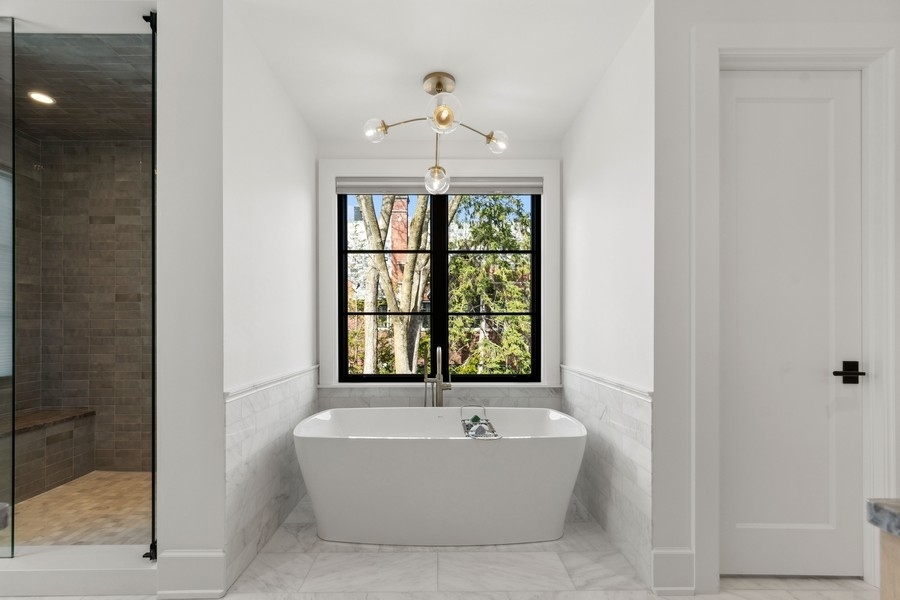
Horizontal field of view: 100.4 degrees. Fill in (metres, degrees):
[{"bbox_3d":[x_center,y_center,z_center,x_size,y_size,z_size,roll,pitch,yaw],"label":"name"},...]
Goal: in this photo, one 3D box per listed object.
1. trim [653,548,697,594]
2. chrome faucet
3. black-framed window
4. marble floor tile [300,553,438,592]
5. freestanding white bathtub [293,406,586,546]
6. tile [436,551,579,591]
[{"bbox_3d":[0.992,1.195,1.660,0.187,0.205,0.020,0,-2,-1],"label":"trim"},{"bbox_3d":[-0.084,0.860,2.730,0.200,1.030,0.240,0,-2,-1],"label":"chrome faucet"},{"bbox_3d":[-0.083,-0.122,2.940,1.580,1.530,0.100,0,-2,-1],"label":"black-framed window"},{"bbox_3d":[-0.362,1.310,1.815,0.620,0.012,0.290,0,-2,-1],"label":"marble floor tile"},{"bbox_3d":[-0.055,1.054,2.355,1.690,0.590,0.770,0,-2,-1],"label":"freestanding white bathtub"},{"bbox_3d":[0.256,1.310,1.815,0.620,0.012,0.290,0,-2,-1],"label":"tile"}]

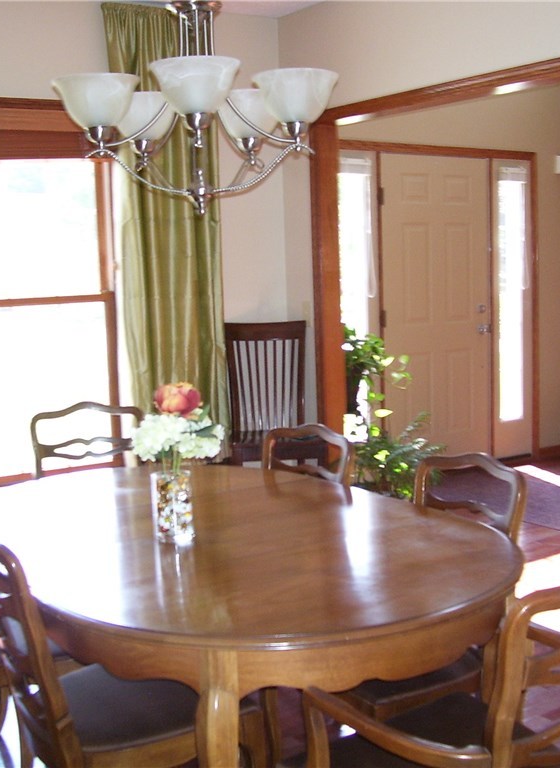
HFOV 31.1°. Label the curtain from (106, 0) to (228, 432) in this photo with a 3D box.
[{"bbox_3d":[-0.521,-0.669,4.789,0.560,2.150,0.120,-6,8,-33],"label":"curtain"}]

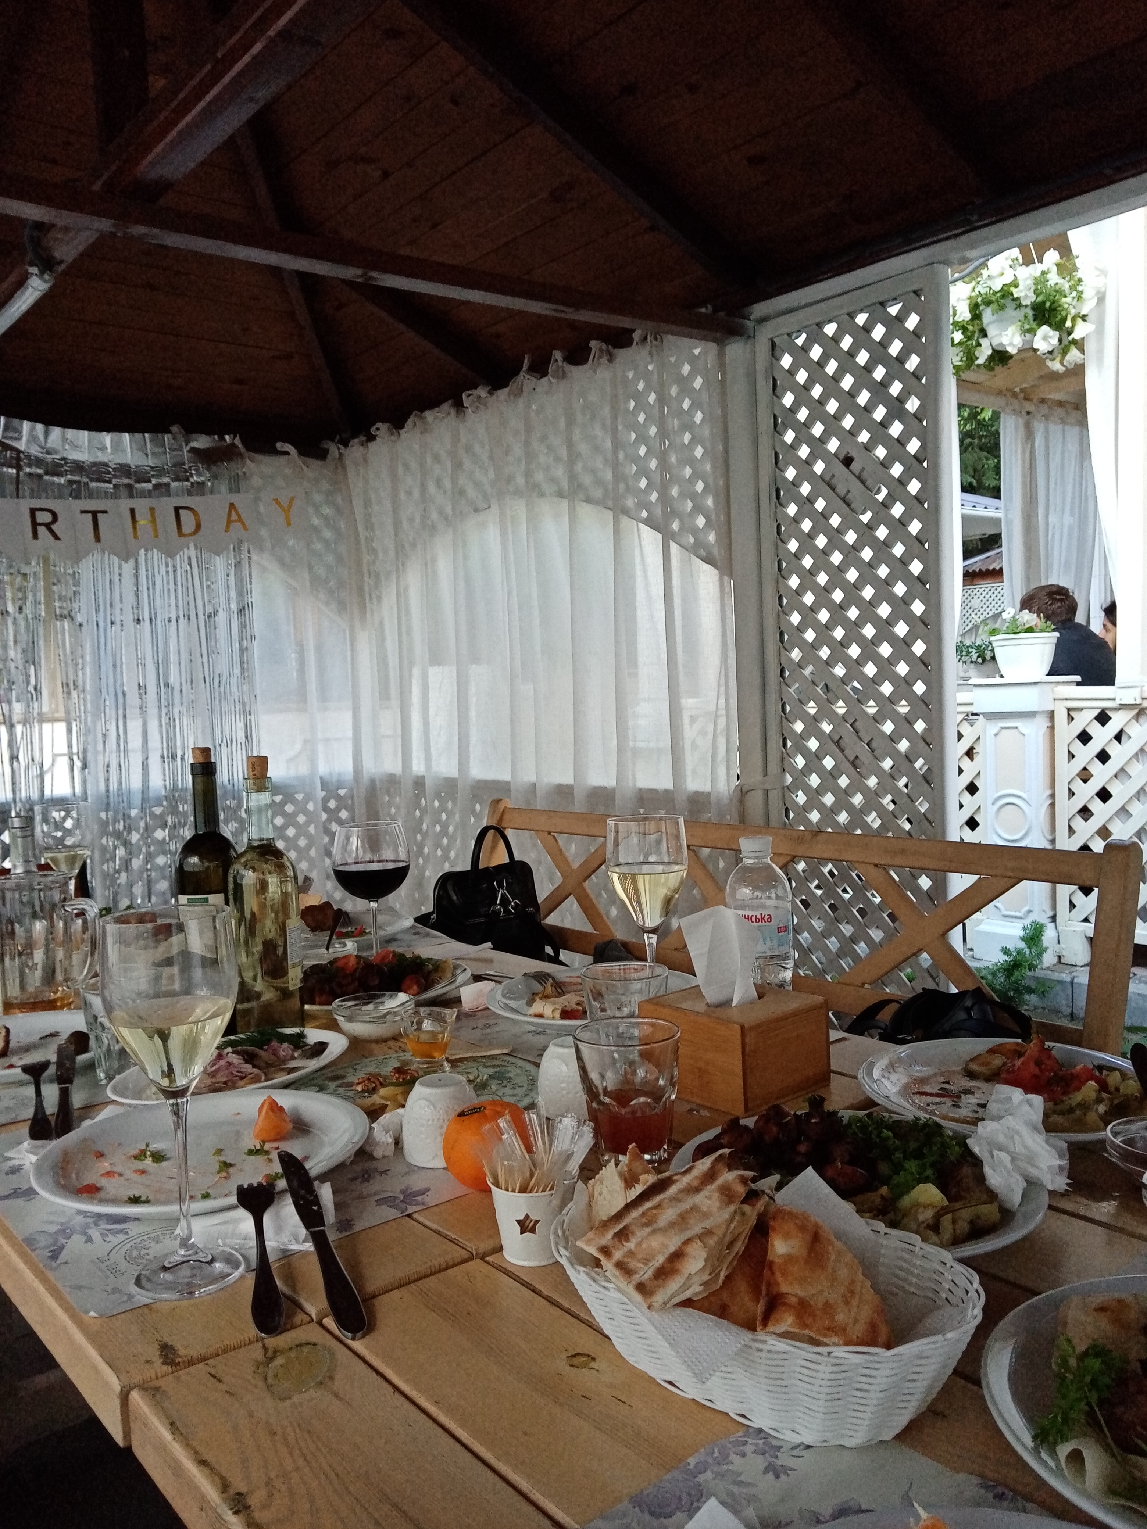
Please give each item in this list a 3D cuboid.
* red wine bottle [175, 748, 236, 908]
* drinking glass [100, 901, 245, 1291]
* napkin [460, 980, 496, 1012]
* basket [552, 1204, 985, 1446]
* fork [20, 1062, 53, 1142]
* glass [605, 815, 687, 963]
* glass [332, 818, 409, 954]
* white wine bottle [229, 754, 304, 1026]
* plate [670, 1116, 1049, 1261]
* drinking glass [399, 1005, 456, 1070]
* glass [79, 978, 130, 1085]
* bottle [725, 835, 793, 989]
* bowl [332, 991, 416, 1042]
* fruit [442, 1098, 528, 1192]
[{"bbox_3d":[-0.443,0.136,1.392,0.075,0.312,0.075,-2,3,-1],"label":"red wine bottle"},{"bbox_3d":[-0.246,0.206,0.717,0.083,0.223,0.083,-4,4,-40],"label":"drinking glass"},{"bbox_3d":[-0.113,0.270,1.355,0.045,0.028,0.042,-4,4,-40],"label":"napkin"},{"bbox_3d":[0.101,0.307,0.644,0.247,0.072,0.156,1,4,36],"label":"basket"},{"bbox_3d":[-0.509,0.319,1.093,0.027,0.020,0.195,-4,9,-26],"label":"fork"},{"bbox_3d":[0.079,0.171,1.173,0.083,0.227,0.083,-2,3,0],"label":"glass"},{"bbox_3d":[-0.265,0.180,1.530,0.102,0.200,0.102,-2,3,0],"label":"glass"},{"bbox_3d":[-0.362,0.152,1.345,0.082,0.323,0.082,-3,4,-11],"label":"white wine bottle"},{"bbox_3d":[0.208,0.312,0.859,0.270,0.026,0.268,-2,4,0],"label":"plate"},{"bbox_3d":[-0.147,0.286,1.195,0.057,0.054,0.057,-3,4,-8],"label":"drinking glass"},{"bbox_3d":[-0.441,0.257,1.129,0.083,0.096,0.083,-4,4,-40],"label":"glass"},{"bbox_3d":[0.186,0.178,1.155,0.066,0.209,0.066,-2,3,0],"label":"bottle"},{"bbox_3d":[-0.217,0.273,1.242,0.089,0.038,0.089,-2,3,0],"label":"bowl"},{"bbox_3d":[-0.069,0.297,0.897,0.070,0.069,0.070,-2,4,-5],"label":"fruit"}]

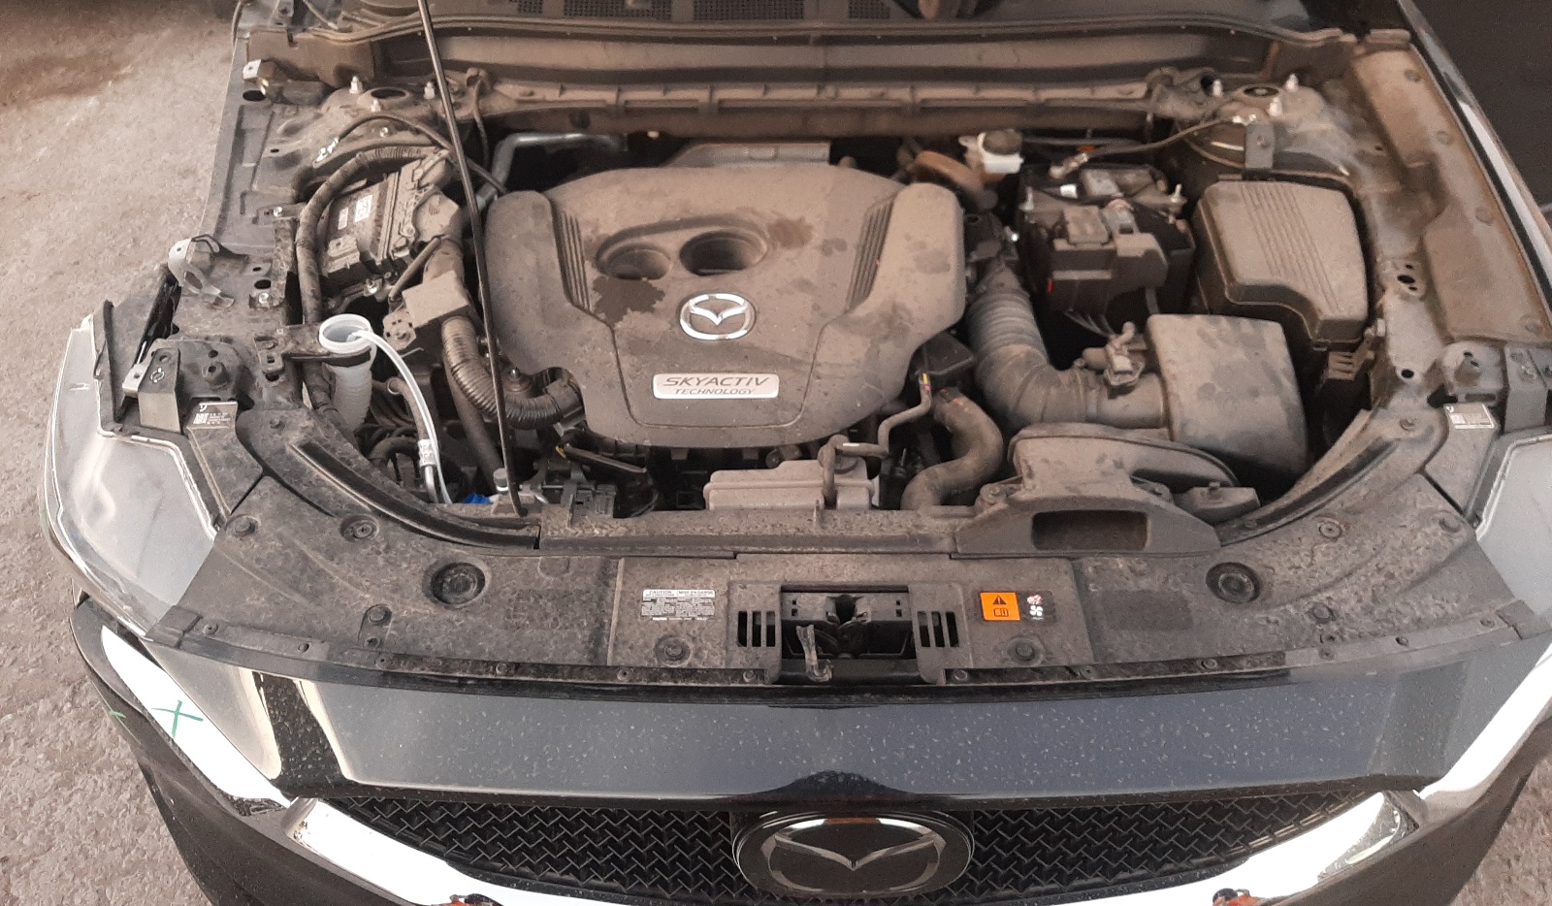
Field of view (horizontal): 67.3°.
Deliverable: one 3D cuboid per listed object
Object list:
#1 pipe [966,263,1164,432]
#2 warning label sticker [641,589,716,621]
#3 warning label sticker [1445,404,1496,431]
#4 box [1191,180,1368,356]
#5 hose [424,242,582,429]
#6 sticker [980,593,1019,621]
[{"bbox_3d":[0.325,-0.134,1.365,0.190,0.105,0.285,0,45,0],"label":"pipe"},{"bbox_3d":[-0.083,0.129,0.985,0.061,0.002,0.031,0,48,0],"label":"warning label sticker"},{"bbox_3d":[0.667,-0.034,1.120,0.036,0.002,0.030,0,54,0],"label":"warning label sticker"},{"bbox_3d":[0.588,-0.204,1.377,0.173,0.108,0.230,0,53,0],"label":"box"},{"bbox_3d":[-0.330,-0.152,1.411,0.200,0.100,0.260,0,45,0],"label":"hose"},{"bbox_3d":[0.189,0.130,0.983,0.031,0.002,0.028,0,48,0],"label":"sticker"}]

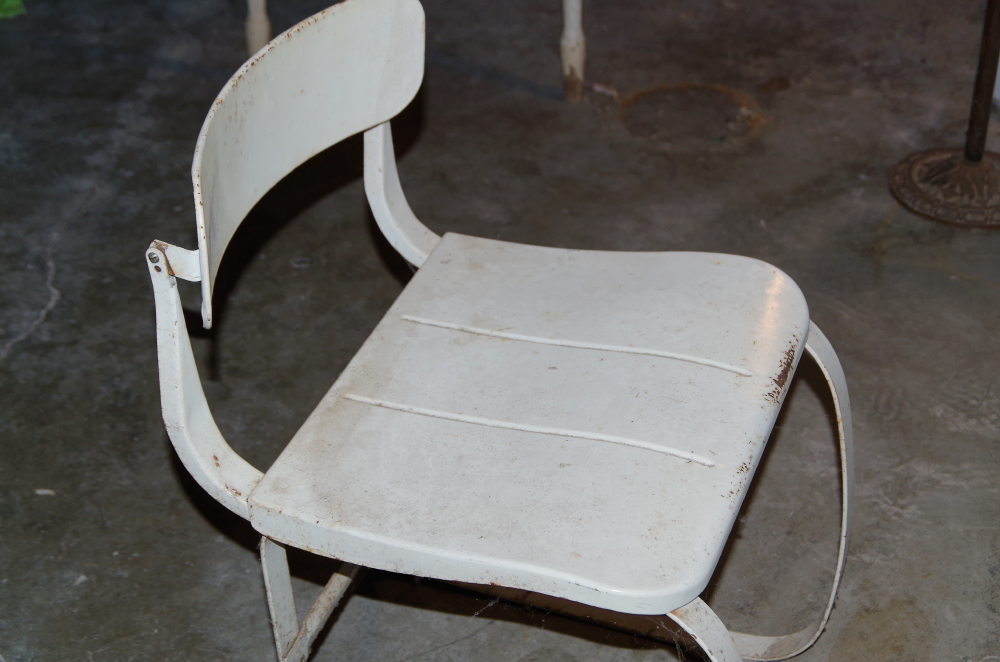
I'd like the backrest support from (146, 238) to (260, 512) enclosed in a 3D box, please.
[{"bbox_3d":[-0.195,0.031,1.125,0.072,0.214,0.038,10,34,15],"label":"backrest support"}]

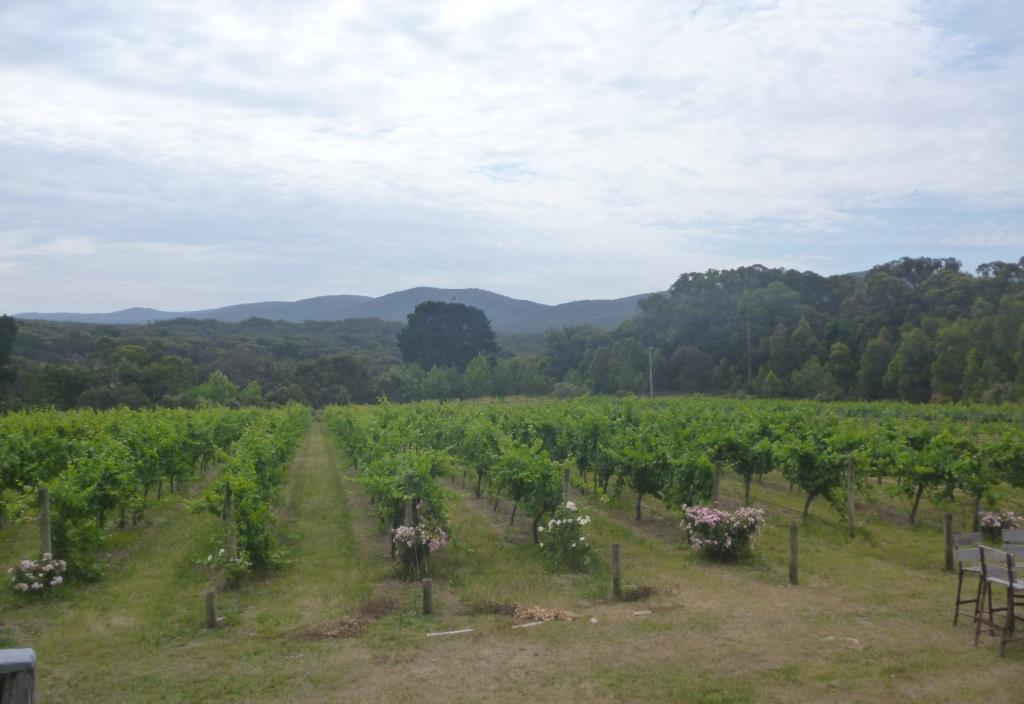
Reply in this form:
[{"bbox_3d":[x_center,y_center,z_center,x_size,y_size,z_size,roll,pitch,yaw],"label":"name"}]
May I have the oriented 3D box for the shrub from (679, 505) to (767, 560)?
[{"bbox_3d":[3.834,3.272,15.015,1.550,1.000,1.300,-1,0,-13],"label":"shrub"}]

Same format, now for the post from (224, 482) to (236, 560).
[{"bbox_3d":[-4.665,2.922,13.750,0.140,1.550,0.140,0,1,-13],"label":"post"}]

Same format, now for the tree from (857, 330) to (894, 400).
[{"bbox_3d":[61.608,2.113,140.000,6.100,12.100,6.000,-1,0,-13],"label":"tree"}]

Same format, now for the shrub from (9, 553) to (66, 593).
[{"bbox_3d":[-7.447,3.492,13.000,0.920,0.630,0.800,0,1,-13],"label":"shrub"}]

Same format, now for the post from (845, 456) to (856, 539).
[{"bbox_3d":[6.599,2.857,16.100,0.125,1.630,0.125,0,1,-13],"label":"post"}]

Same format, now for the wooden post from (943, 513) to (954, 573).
[{"bbox_3d":[7.175,3.128,13.600,0.130,0.970,0.130,0,1,-13],"label":"wooden post"}]

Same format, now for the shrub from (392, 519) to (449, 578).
[{"bbox_3d":[-1.547,3.330,14.000,0.930,0.970,0.850,0,1,-13],"label":"shrub"}]

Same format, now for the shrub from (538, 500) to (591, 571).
[{"bbox_3d":[0.925,3.243,14.600,0.900,1.140,0.850,0,1,0],"label":"shrub"}]

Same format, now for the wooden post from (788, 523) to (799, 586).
[{"bbox_3d":[4.501,3.231,13.231,0.115,1.000,0.115,-1,0,-13],"label":"wooden post"}]

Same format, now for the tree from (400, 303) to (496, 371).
[{"bbox_3d":[-14.406,-0.558,185.000,22.500,21.500,21.000,-1,0,-13],"label":"tree"}]

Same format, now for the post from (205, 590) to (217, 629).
[{"bbox_3d":[-4.077,3.492,11.213,0.110,0.500,0.110,-1,0,0],"label":"post"}]

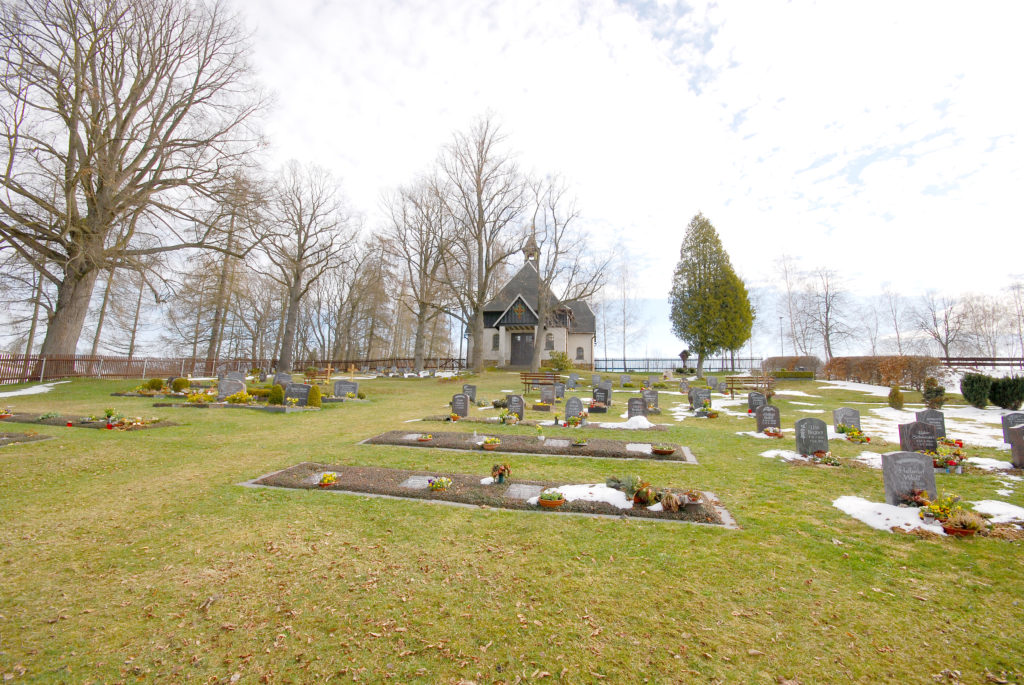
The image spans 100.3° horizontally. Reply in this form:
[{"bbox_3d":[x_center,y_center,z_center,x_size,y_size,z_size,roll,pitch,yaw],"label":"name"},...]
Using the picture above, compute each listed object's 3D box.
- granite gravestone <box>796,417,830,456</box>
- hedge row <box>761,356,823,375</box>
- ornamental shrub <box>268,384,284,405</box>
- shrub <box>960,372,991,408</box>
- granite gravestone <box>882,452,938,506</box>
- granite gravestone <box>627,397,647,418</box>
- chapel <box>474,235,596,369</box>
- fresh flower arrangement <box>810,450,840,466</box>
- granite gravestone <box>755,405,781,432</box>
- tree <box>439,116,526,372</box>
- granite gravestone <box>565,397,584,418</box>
[{"bbox_3d":[5.094,1.594,7.237,0.460,0.620,0.130,-1,-7,13],"label":"granite gravestone"},{"bbox_3d":[21.905,2.051,33.600,4.000,1.750,1.400,0,-8,11],"label":"hedge row"},{"bbox_3d":[-7.093,1.579,12.875,0.430,0.640,0.430,0,-8,11],"label":"ornamental shrub"},{"bbox_3d":[13.847,1.407,12.764,0.680,1.060,0.680,-1,-7,13],"label":"shrub"},{"bbox_3d":[4.913,1.685,5.267,0.490,0.640,0.120,0,-6,11],"label":"granite gravestone"},{"bbox_3d":[3.361,1.809,11.433,0.470,0.640,0.140,0,-8,11],"label":"granite gravestone"},{"bbox_3d":[2.103,-3.428,38.661,10.700,12.000,10.800,0,-6,11],"label":"chapel"},{"bbox_3d":[4.955,1.828,6.760,0.390,0.170,0.290,-1,-7,13],"label":"fresh flower arrangement"},{"bbox_3d":[6.744,2.015,11.244,0.520,0.730,0.120,0,-6,12],"label":"granite gravestone"},{"bbox_3d":[-2.270,-8.011,33.300,7.400,21.000,7.200,0,-8,11],"label":"tree"},{"bbox_3d":[1.554,1.653,10.637,0.430,0.620,0.130,-1,-7,13],"label":"granite gravestone"}]

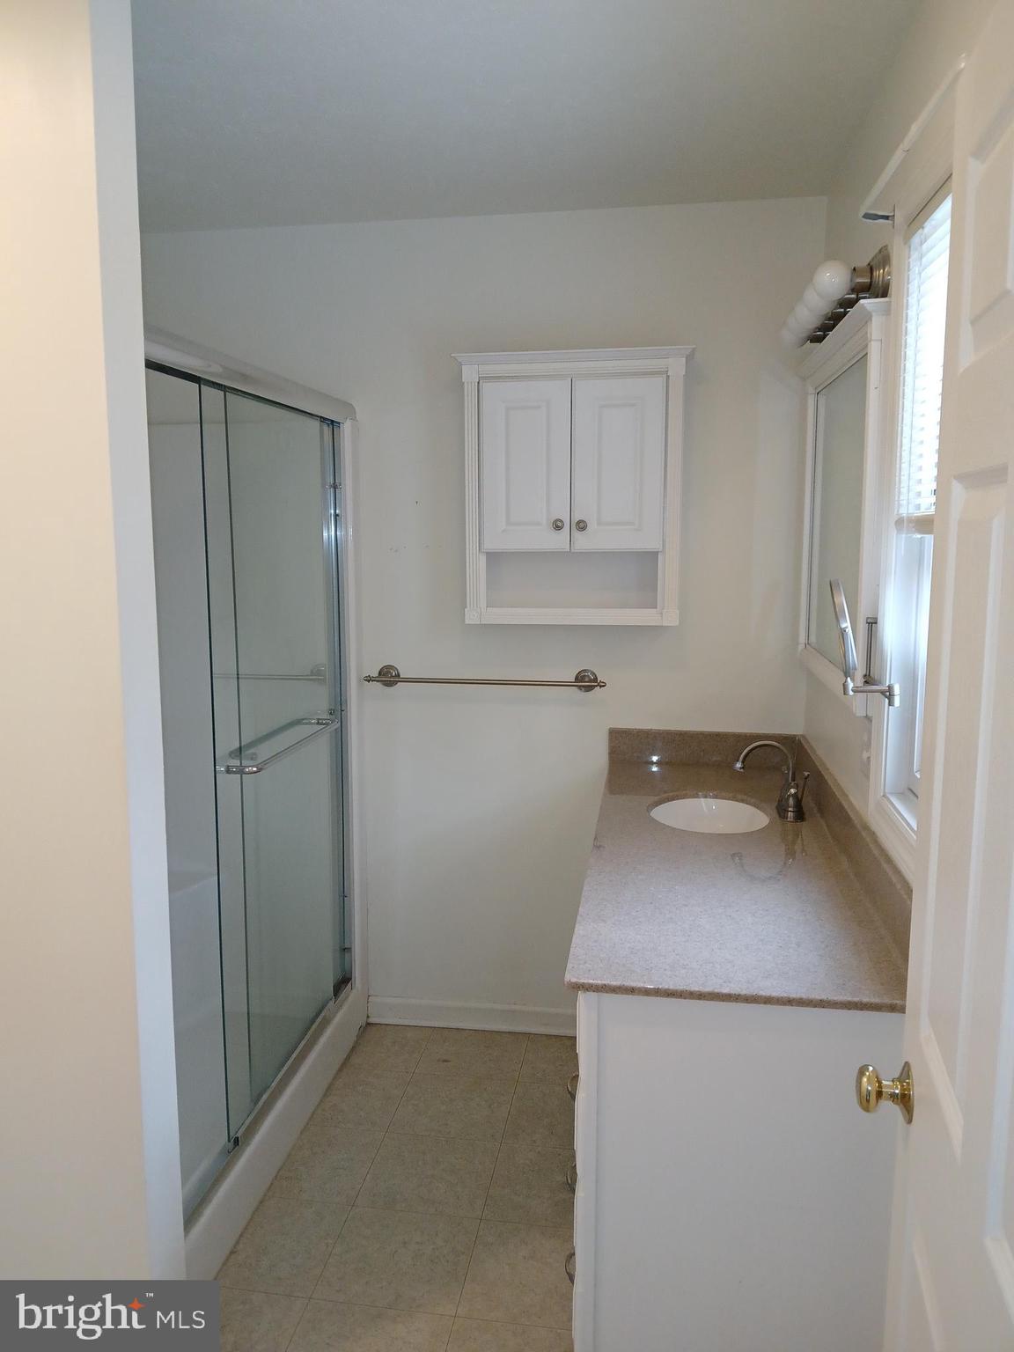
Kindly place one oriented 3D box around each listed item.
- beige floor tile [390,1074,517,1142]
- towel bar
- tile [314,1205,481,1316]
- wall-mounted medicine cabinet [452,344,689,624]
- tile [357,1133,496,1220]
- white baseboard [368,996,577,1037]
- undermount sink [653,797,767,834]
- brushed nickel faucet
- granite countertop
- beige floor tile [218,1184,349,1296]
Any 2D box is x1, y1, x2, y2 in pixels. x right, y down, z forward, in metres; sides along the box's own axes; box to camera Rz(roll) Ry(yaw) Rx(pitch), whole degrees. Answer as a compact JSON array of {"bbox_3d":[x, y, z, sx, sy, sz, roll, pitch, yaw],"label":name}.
[{"bbox_3d":[-0.142,1.189,2.799,0.302,0.010,0.302,1,8,8],"label":"beige floor tile"},{"bbox_3d":[-0.069,0.012,3.047,0.731,0.067,0.071,1,8,8],"label":"towel bar"},{"bbox_3d":[-0.231,1.268,2.207,0.302,0.010,0.302,1,8,8],"label":"tile"},{"bbox_3d":[0.185,-0.521,2.875,0.657,0.743,0.193,1,8,8],"label":"wall-mounted medicine cabinet"},{"bbox_3d":[-0.186,1.229,2.503,0.302,0.010,0.302,1,8,8],"label":"tile"},{"bbox_3d":[-0.068,1.082,3.220,0.767,0.088,0.015,1,8,8],"label":"white baseboard"},{"bbox_3d":[0.492,0.409,2.511,0.307,0.144,0.396,1,8,8],"label":"undermount sink"},{"bbox_3d":[0.644,0.246,2.477,0.177,0.178,0.188,1,8,8],"label":"brushed nickel faucet"},{"bbox_3d":[0.477,0.376,2.255,0.557,0.020,1.550,1,8,8],"label":"granite countertop"},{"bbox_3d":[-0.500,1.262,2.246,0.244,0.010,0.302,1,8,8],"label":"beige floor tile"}]

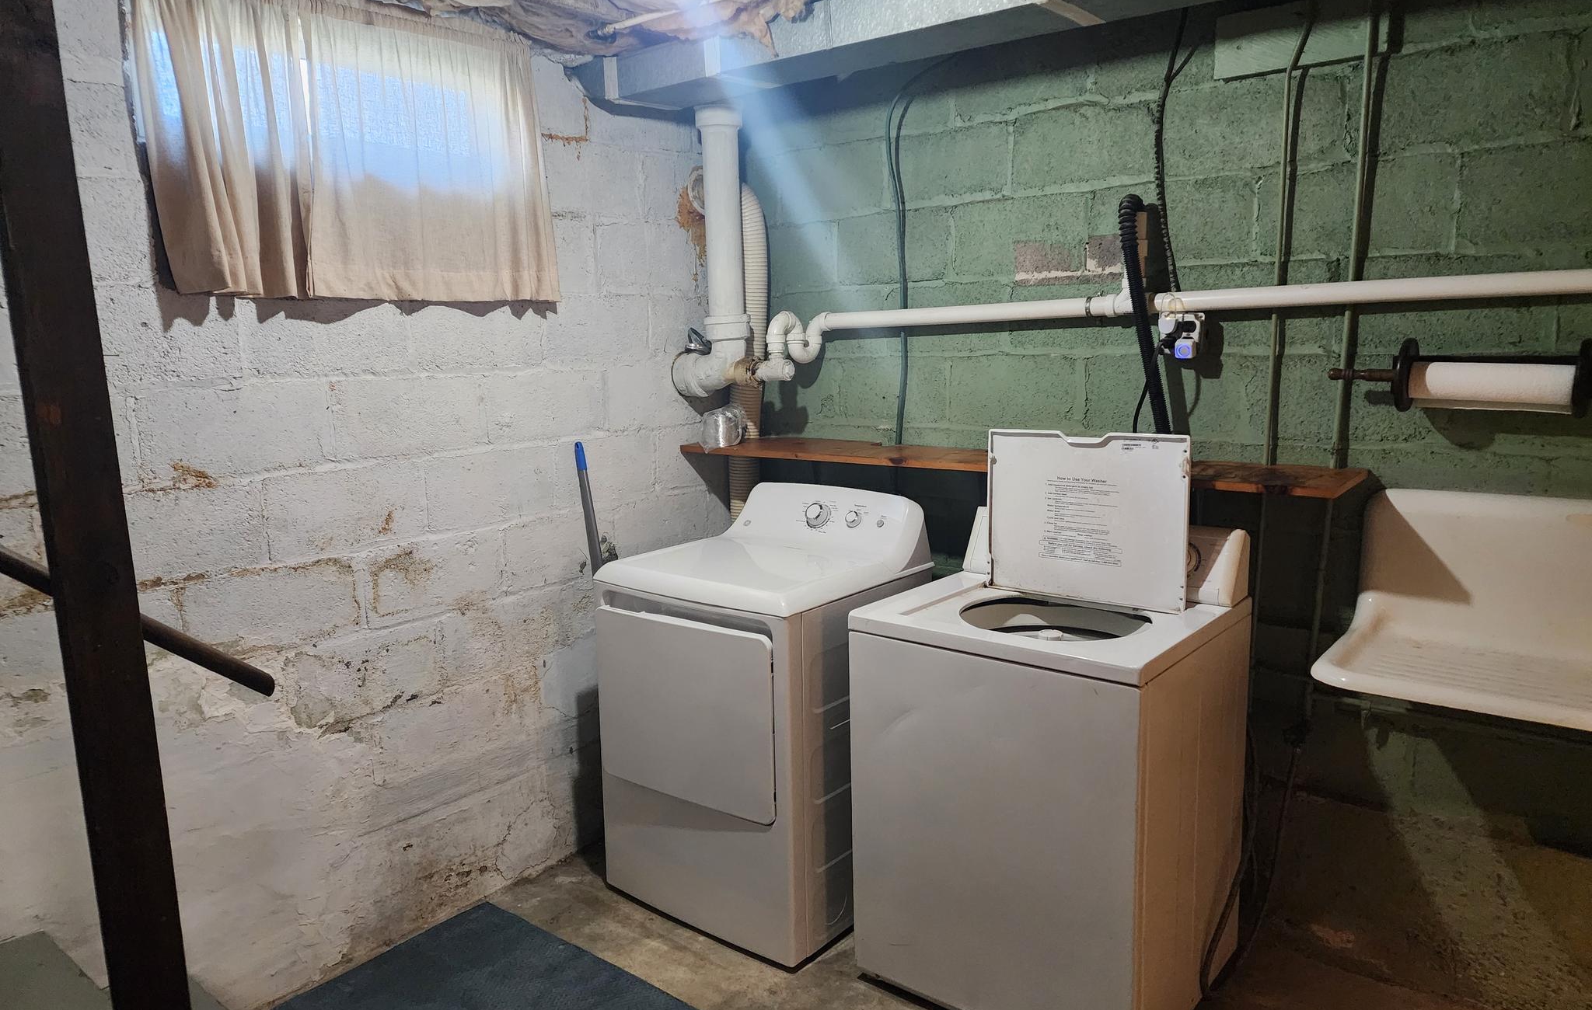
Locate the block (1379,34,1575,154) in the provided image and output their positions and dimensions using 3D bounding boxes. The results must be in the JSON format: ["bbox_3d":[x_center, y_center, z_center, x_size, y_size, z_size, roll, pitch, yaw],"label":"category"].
[{"bbox_3d":[1.440,-0.874,2.295,0.405,0.203,0.160,5,11,39],"label":"block"}]

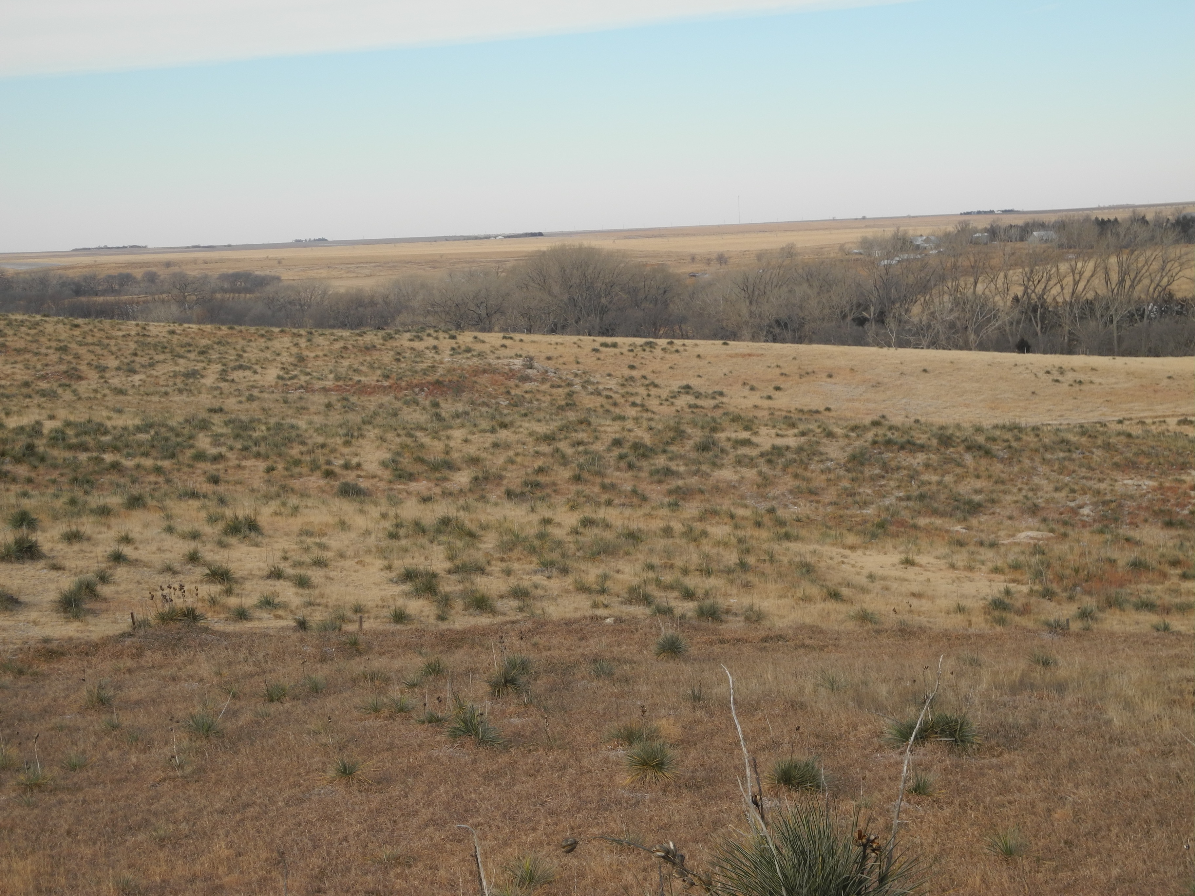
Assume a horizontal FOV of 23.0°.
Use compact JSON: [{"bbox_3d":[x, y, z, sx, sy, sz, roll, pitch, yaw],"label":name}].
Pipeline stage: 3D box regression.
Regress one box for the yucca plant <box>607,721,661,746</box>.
[{"bbox_3d":[0.521,4.089,42.000,0.762,0.380,0.700,-2,4,0],"label":"yucca plant"}]

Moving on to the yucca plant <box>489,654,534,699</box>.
[{"bbox_3d":[-1.494,3.928,50.500,0.755,0.600,0.900,-3,4,-2],"label":"yucca plant"}]

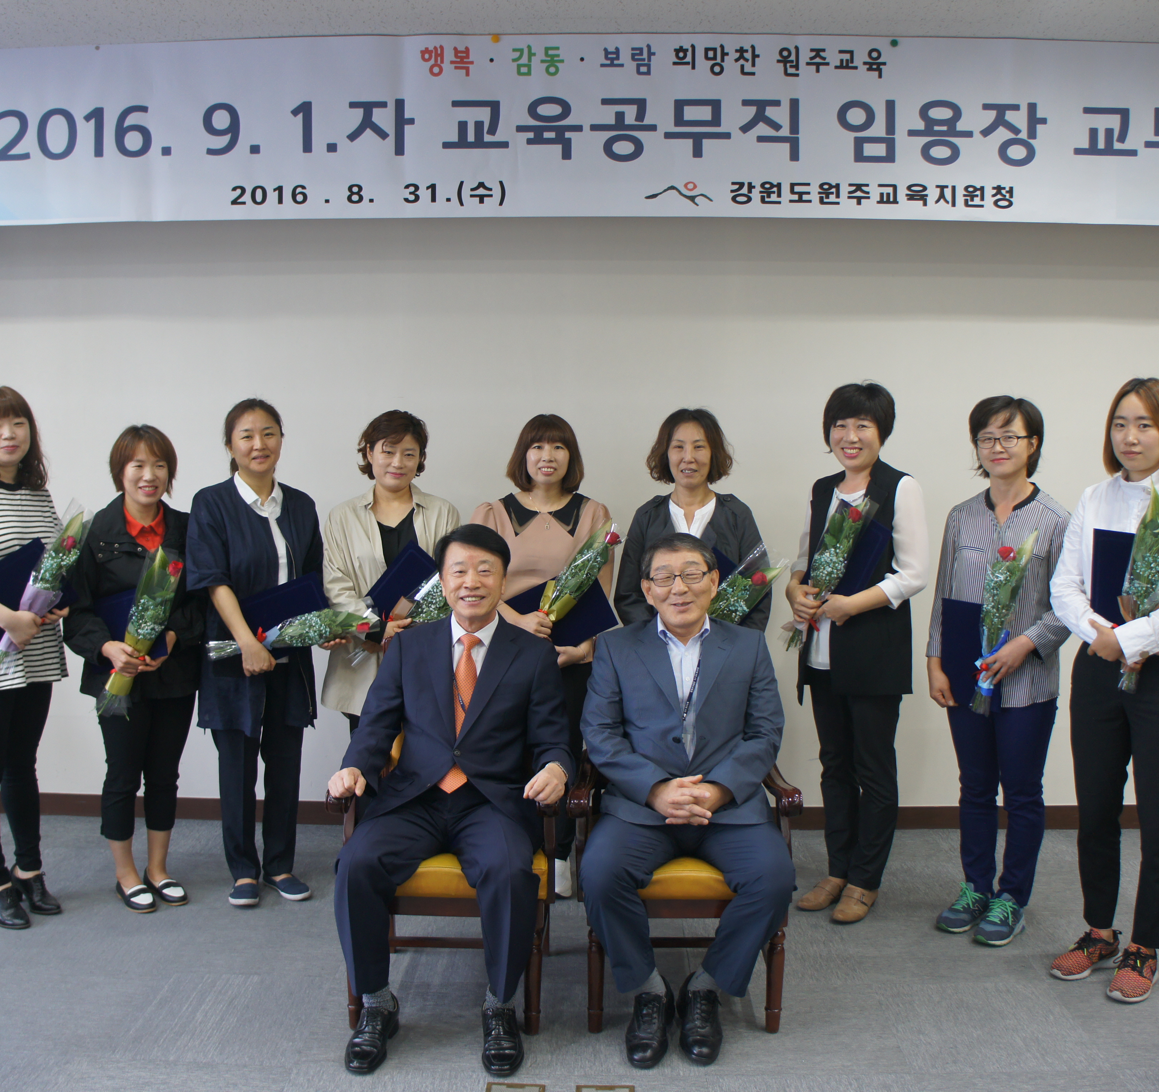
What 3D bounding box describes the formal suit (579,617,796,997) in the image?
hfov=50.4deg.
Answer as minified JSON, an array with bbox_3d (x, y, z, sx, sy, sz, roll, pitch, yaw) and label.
[{"bbox_3d":[0.279,0.654,3.203,0.540,0.950,0.570,1,6,3],"label":"formal suit"}]

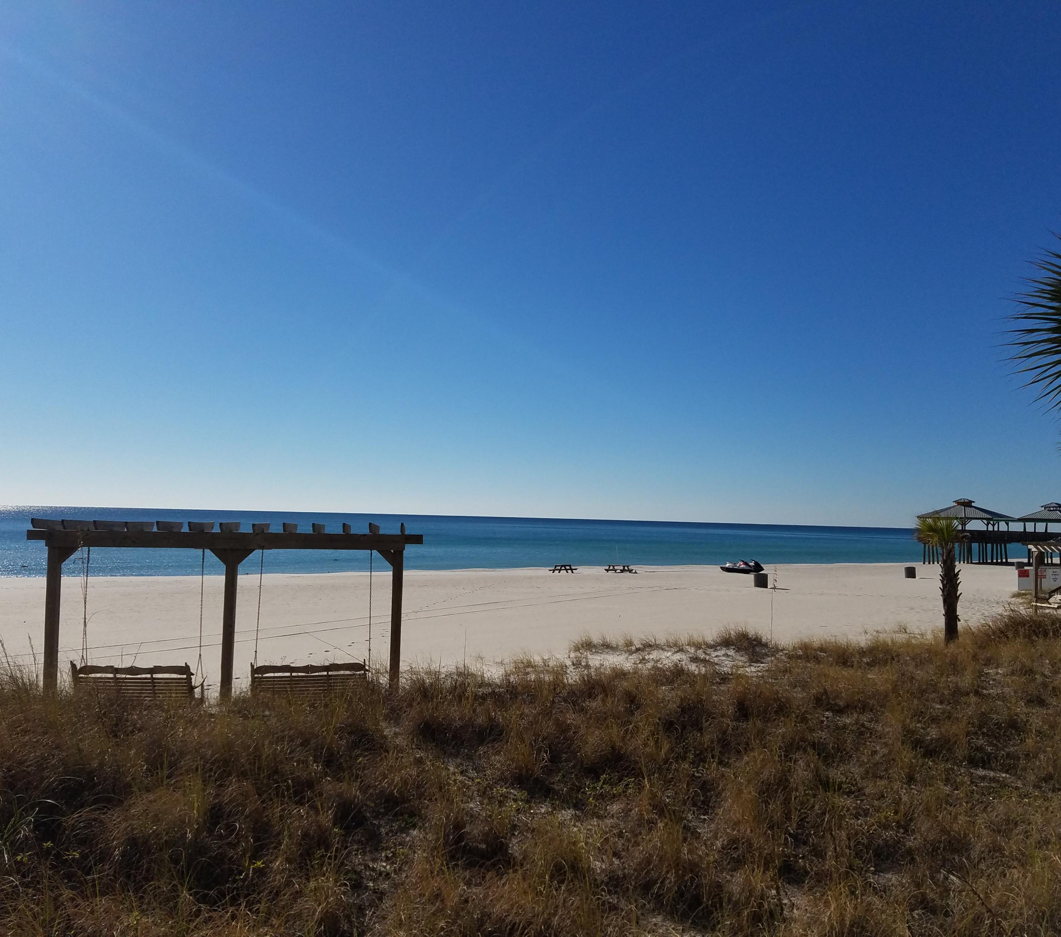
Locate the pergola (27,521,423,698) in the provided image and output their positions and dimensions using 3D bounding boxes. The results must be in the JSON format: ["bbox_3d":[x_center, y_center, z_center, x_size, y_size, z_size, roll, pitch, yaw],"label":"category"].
[{"bbox_3d":[-4.259,2.167,13.294,5.400,2.800,1.250,2,-3,-8],"label":"pergola"}]

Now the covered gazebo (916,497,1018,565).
[{"bbox_3d":[50.158,7.263,108.000,9.700,7.605,9.700,3,-4,-34],"label":"covered gazebo"}]

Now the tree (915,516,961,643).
[{"bbox_3d":[11.725,3.244,27.000,1.280,3.707,1.280,0,-3,24],"label":"tree"}]

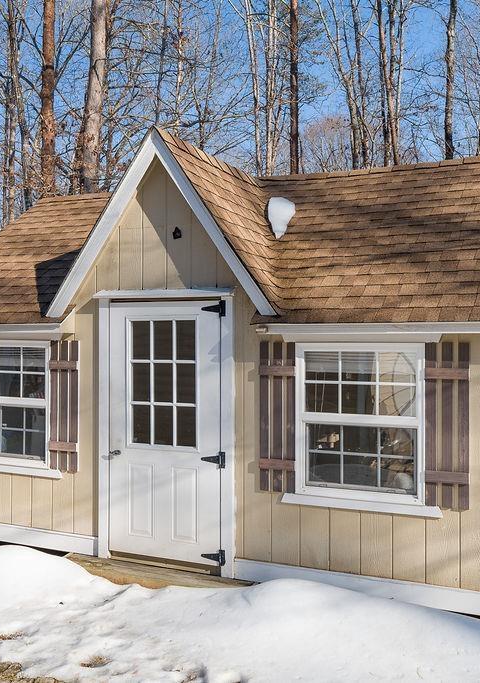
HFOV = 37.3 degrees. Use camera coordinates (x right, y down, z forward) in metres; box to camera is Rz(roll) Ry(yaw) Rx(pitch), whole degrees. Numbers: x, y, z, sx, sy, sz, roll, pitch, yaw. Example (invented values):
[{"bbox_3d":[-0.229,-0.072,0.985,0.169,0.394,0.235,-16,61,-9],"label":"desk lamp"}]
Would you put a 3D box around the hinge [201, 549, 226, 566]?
[{"bbox_3d":[-0.183,1.486,4.878,0.186,0.112,0.022,0,0,24],"label":"hinge"}]

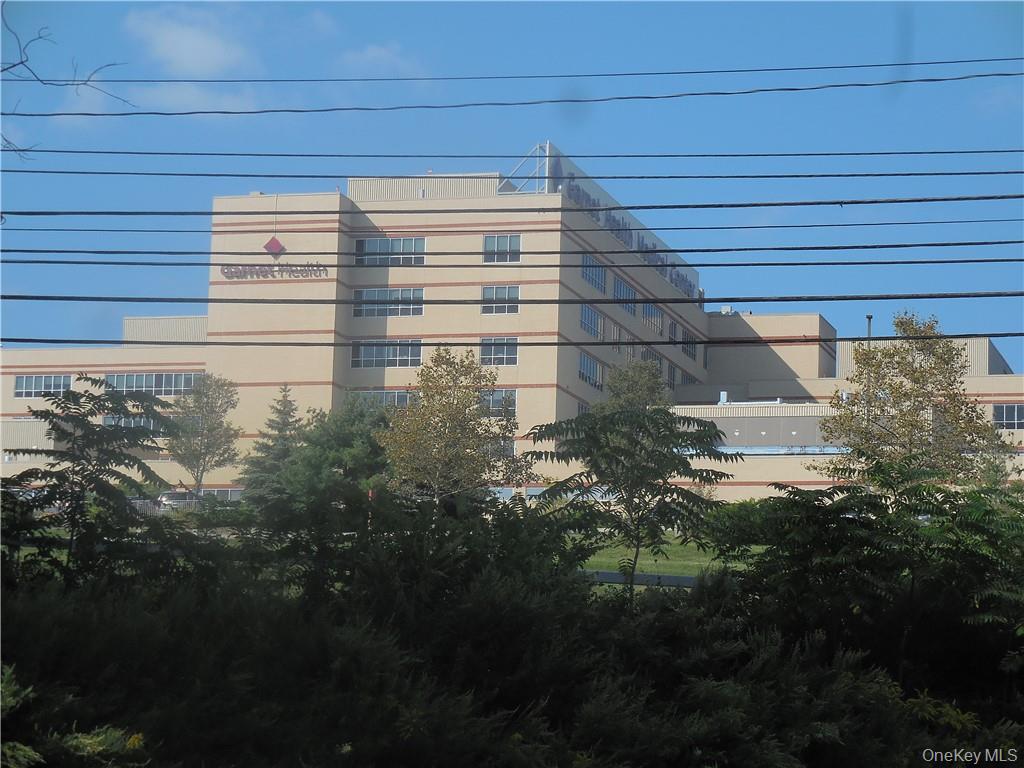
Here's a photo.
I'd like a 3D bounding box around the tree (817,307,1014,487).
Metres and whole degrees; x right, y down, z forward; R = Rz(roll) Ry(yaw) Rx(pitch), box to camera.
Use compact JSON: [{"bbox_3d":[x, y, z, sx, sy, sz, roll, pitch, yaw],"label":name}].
[{"bbox_3d":[17.772,1.759,128.004,8.480,9.990,8.060,2,-9,0],"label":"tree"}]

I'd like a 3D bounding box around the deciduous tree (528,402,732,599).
[{"bbox_3d":[1.319,1.450,32.001,2.270,2.430,2.160,2,-9,0],"label":"deciduous tree"}]

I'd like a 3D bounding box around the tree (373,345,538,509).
[{"bbox_3d":[-2.680,2.803,140.003,7.570,9.160,7.190,2,-9,0],"label":"tree"}]

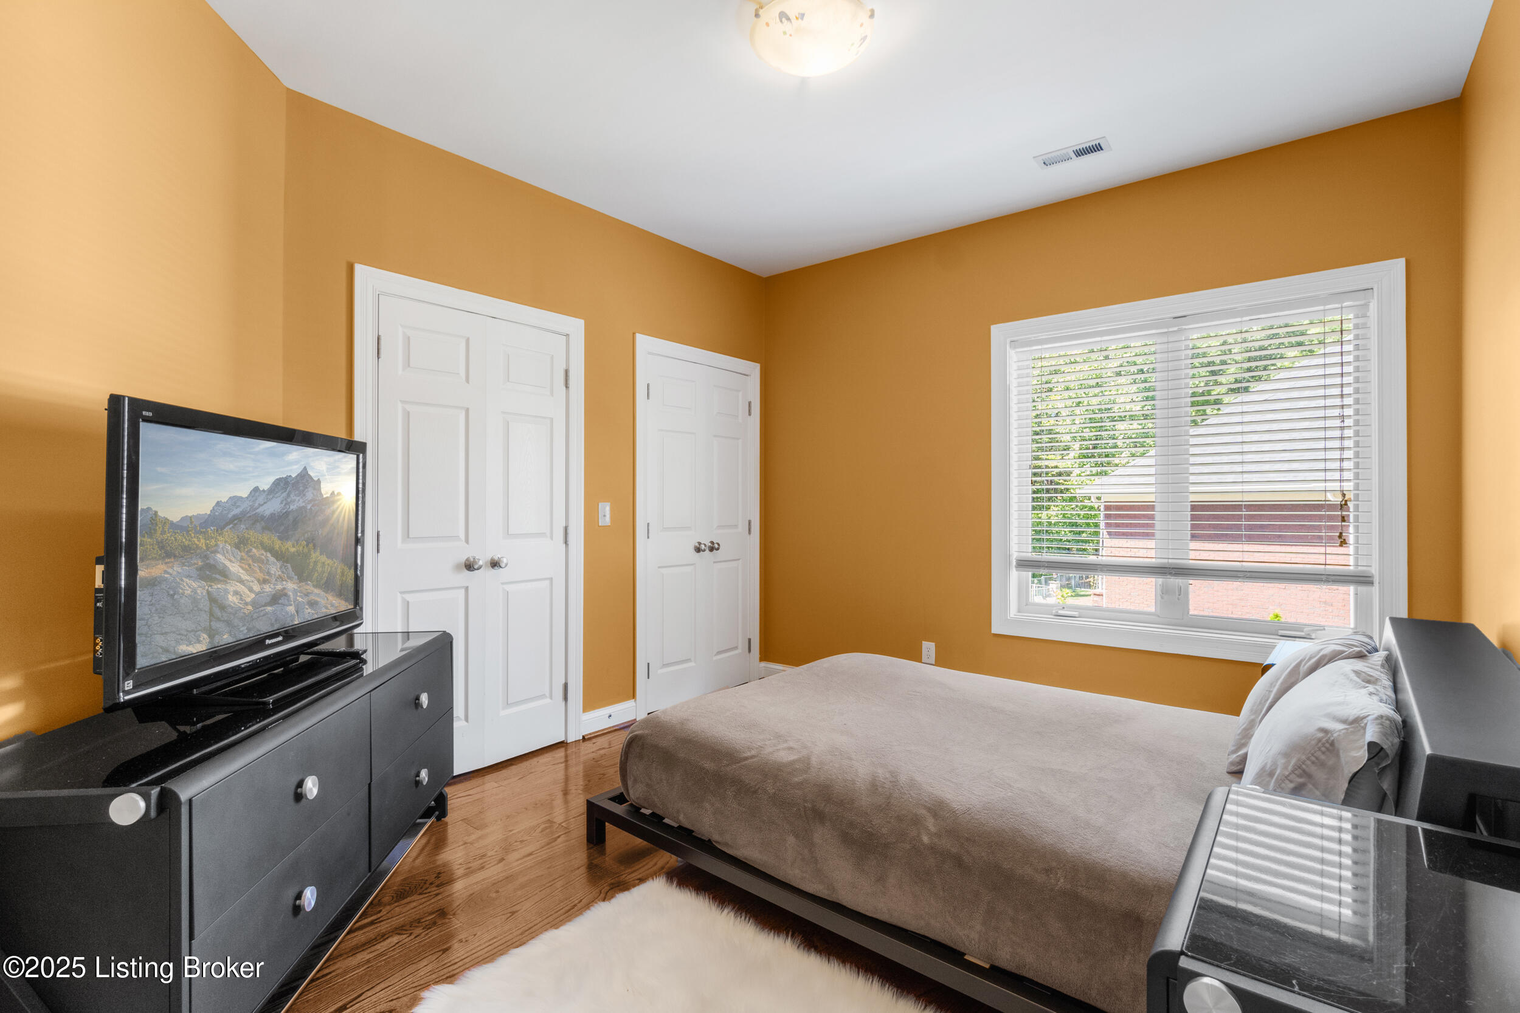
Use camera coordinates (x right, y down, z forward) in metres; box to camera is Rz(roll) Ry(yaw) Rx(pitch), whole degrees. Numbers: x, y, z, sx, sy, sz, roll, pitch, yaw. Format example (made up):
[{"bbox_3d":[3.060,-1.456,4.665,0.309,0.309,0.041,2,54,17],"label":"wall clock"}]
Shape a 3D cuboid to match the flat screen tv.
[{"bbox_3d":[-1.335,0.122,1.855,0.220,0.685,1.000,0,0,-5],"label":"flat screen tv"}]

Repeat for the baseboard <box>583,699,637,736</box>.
[{"bbox_3d":[-0.802,1.121,3.606,0.025,0.114,0.347,0,0,41],"label":"baseboard"}]

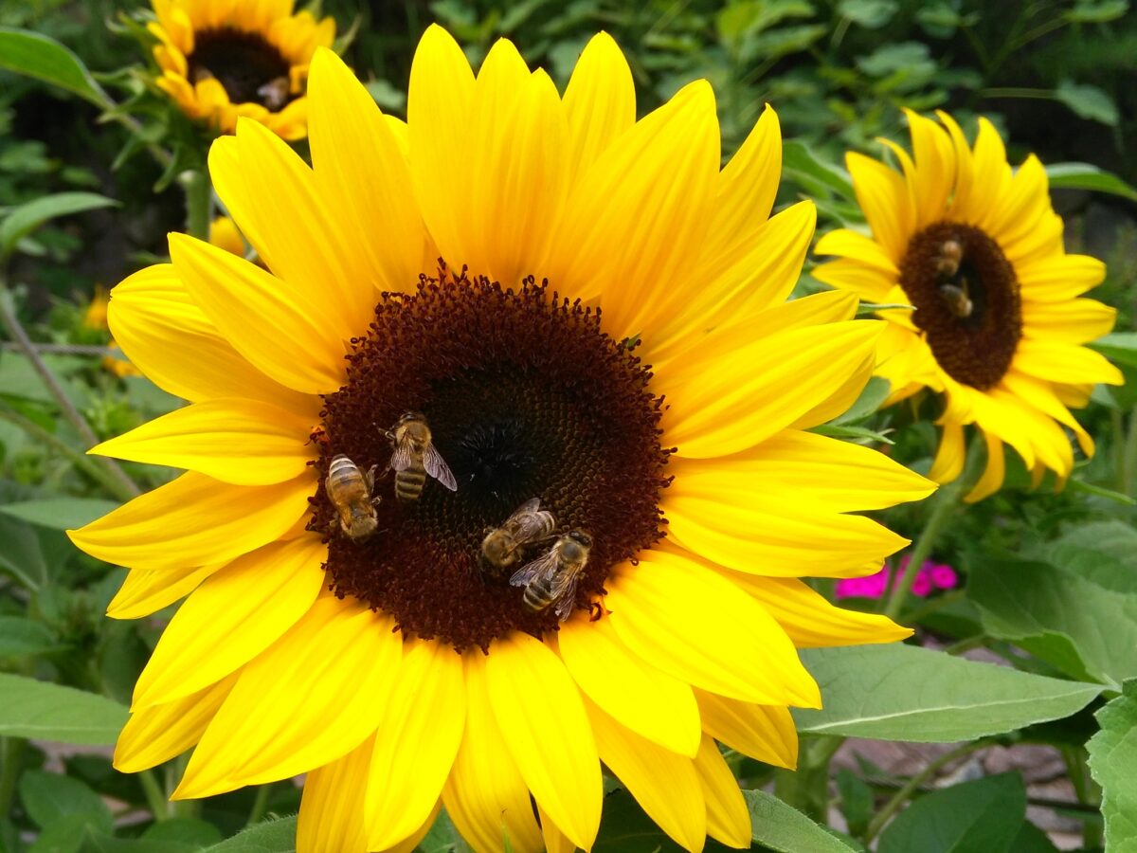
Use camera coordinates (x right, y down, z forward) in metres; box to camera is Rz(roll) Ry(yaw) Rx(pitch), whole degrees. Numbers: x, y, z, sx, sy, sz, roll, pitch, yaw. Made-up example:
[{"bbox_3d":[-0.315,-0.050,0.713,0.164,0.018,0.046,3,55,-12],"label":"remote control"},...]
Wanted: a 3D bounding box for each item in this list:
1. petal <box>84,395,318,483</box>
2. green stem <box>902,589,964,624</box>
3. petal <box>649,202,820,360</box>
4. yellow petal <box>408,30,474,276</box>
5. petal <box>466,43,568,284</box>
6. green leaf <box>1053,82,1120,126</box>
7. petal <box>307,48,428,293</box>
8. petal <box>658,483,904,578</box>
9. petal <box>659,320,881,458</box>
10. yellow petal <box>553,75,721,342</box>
[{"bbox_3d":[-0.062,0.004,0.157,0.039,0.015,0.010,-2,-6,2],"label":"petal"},{"bbox_3d":[0.162,0.080,0.410,0.031,0.005,0.006,-28,-10,-6],"label":"green stem"},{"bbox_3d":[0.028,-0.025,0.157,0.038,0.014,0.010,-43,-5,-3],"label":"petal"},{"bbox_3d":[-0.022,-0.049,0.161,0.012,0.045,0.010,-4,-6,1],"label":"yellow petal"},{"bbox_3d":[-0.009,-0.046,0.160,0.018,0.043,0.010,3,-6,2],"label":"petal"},{"bbox_3d":[0.422,-0.264,0.750,0.058,0.012,0.032,34,55,-13],"label":"green leaf"},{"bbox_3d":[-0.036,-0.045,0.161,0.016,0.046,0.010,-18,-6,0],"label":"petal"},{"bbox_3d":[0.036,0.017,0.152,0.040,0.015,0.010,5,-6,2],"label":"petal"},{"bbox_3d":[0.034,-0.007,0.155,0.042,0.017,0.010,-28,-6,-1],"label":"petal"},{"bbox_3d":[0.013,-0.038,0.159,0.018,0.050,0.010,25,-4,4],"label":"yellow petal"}]

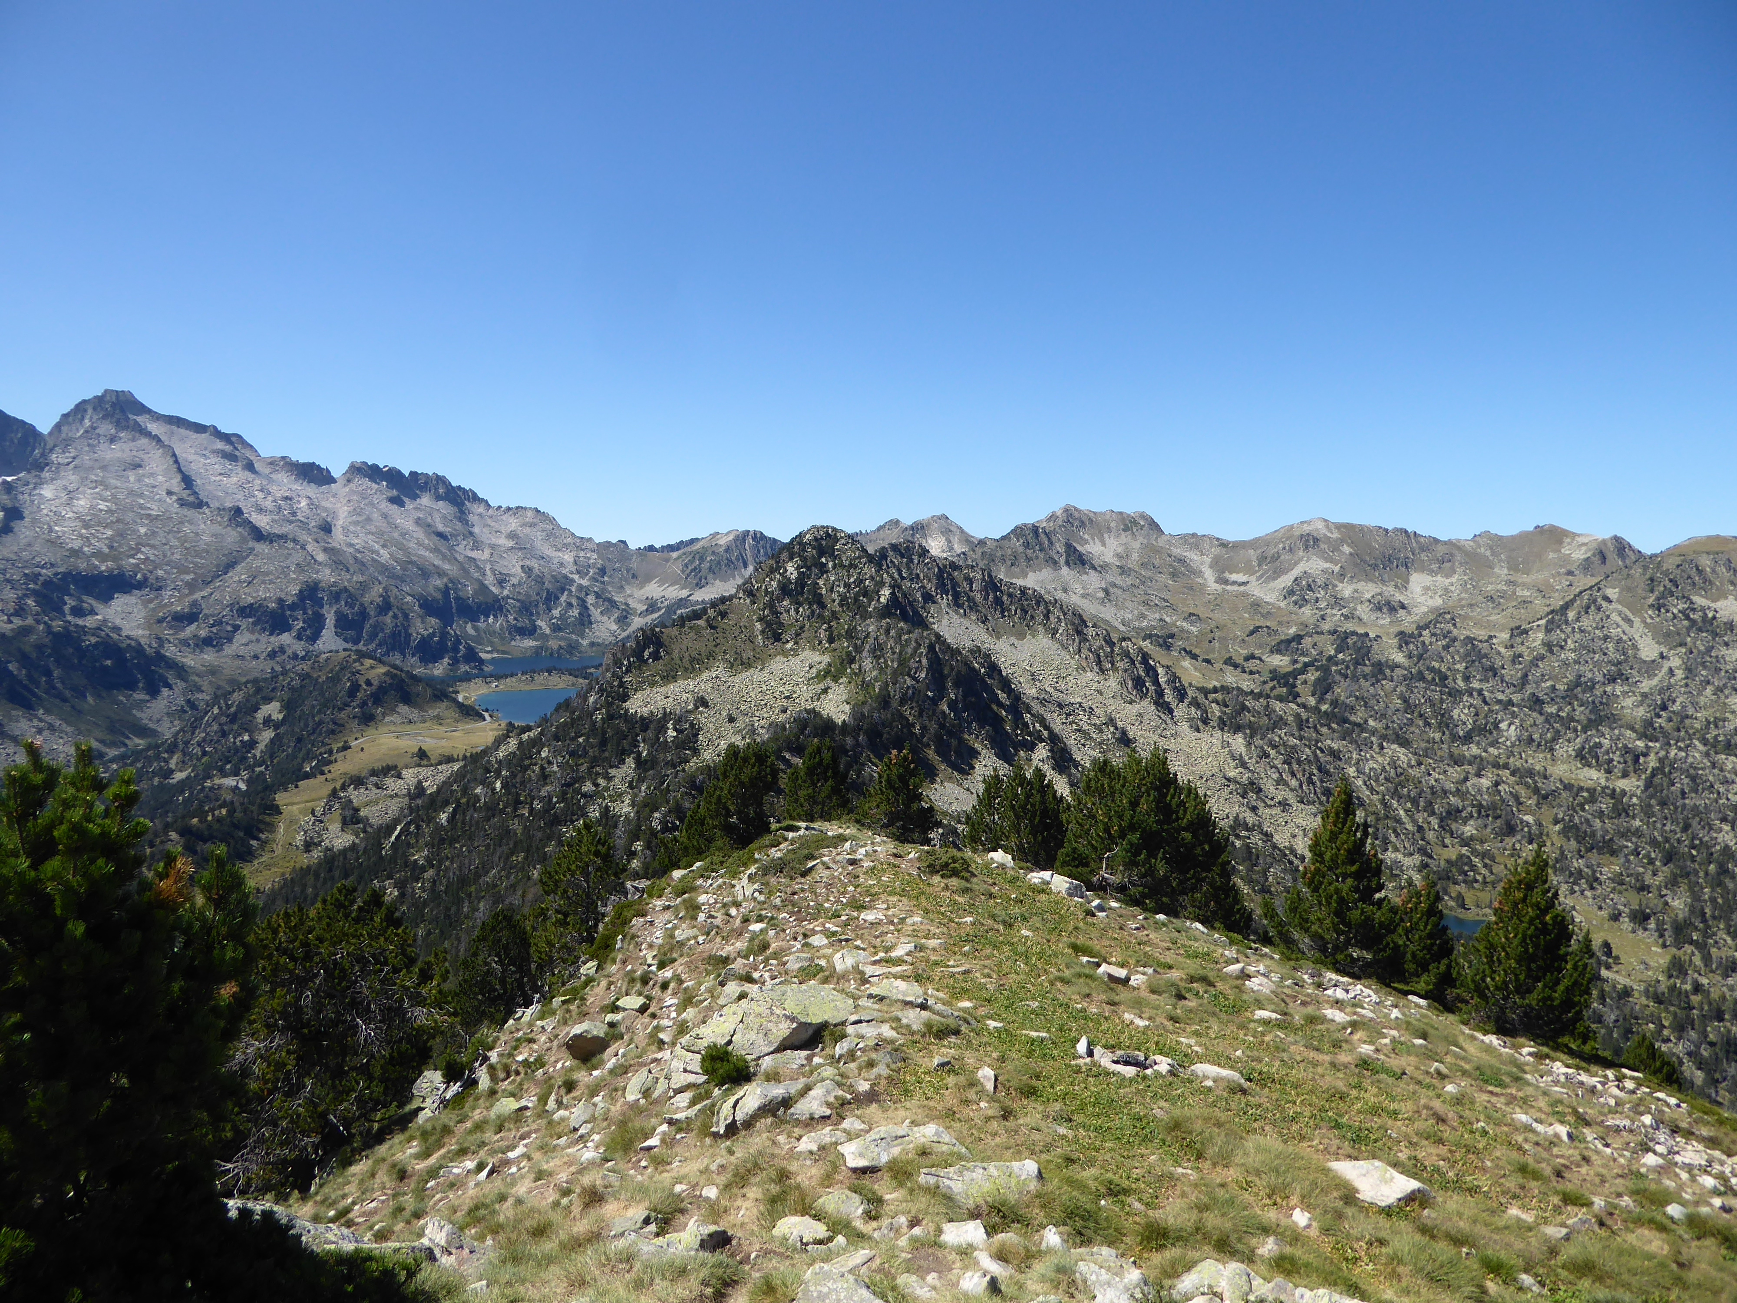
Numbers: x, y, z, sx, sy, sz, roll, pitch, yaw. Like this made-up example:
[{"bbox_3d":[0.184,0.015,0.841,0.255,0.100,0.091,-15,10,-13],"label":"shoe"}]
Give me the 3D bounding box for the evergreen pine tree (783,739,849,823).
[{"bbox_3d":[-1.166,3.074,28.000,1.400,2.260,1.400,0,3,0],"label":"evergreen pine tree"}]

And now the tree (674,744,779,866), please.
[{"bbox_3d":[-2.657,2.847,23.500,1.950,2.270,1.950,0,3,0],"label":"tree"}]

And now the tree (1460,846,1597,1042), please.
[{"bbox_3d":[9.201,4.089,17.500,1.840,2.690,1.840,0,3,0],"label":"tree"}]

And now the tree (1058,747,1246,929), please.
[{"bbox_3d":[4.759,3.124,21.000,3.140,3.070,2.670,0,3,0],"label":"tree"}]

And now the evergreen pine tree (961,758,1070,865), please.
[{"bbox_3d":[2.746,3.089,23.500,1.930,2.090,1.930,0,3,0],"label":"evergreen pine tree"}]

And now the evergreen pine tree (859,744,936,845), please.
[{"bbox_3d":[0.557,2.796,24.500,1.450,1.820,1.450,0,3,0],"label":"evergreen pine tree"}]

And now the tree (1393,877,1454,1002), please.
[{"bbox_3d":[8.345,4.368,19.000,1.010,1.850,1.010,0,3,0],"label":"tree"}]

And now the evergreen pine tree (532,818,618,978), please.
[{"bbox_3d":[-4.206,3.534,18.000,1.180,2.250,1.180,0,3,0],"label":"evergreen pine tree"}]

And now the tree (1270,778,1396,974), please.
[{"bbox_3d":[7.183,3.512,19.500,1.940,3.020,1.940,0,3,0],"label":"tree"}]

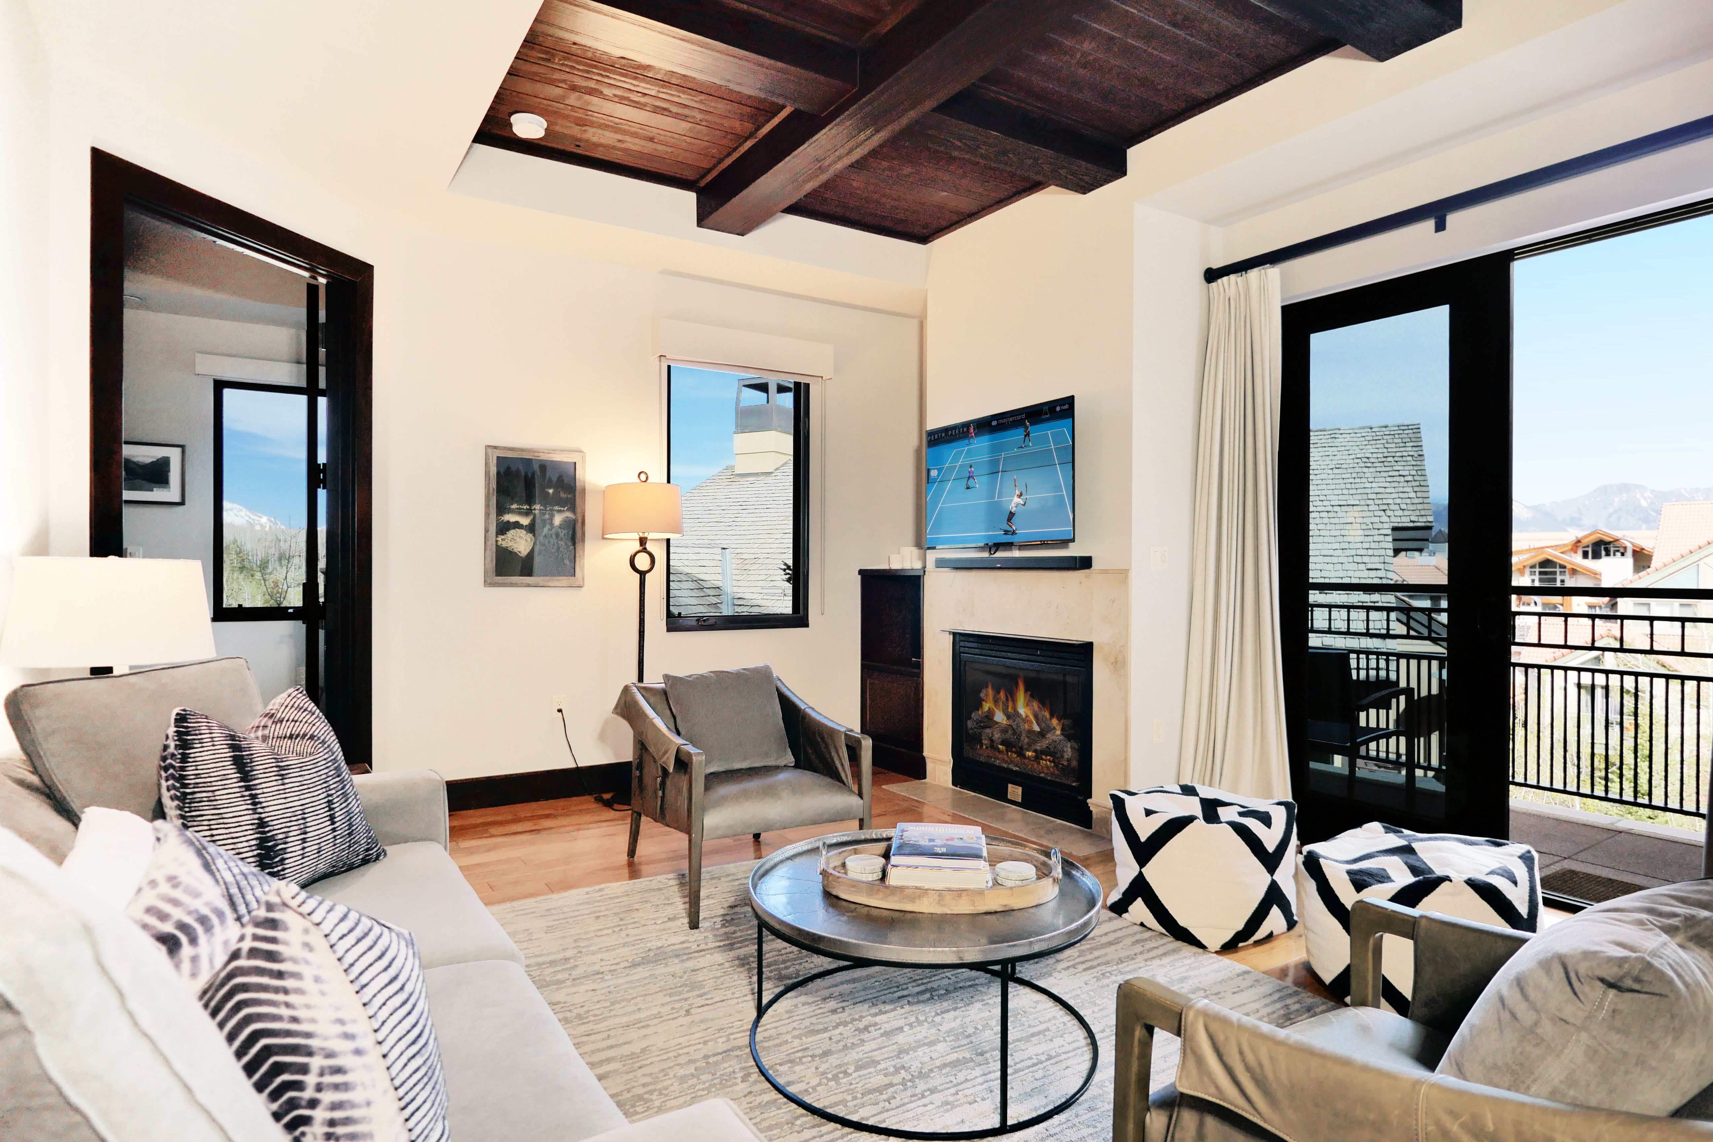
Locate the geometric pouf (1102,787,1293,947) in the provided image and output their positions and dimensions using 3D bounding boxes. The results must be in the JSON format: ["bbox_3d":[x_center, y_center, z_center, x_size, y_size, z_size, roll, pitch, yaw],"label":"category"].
[{"bbox_3d":[1.190,0.988,2.970,0.420,0.405,0.420,0,0,-32],"label":"geometric pouf"}]

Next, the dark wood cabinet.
[{"bbox_3d":[0.360,0.580,5.121,0.420,1.195,0.600,0,0,-37],"label":"dark wood cabinet"}]

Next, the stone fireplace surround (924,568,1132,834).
[{"bbox_3d":[0.820,0.592,4.366,0.120,1.189,1.419,0,0,-35],"label":"stone fireplace surround"}]

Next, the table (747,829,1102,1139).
[{"bbox_3d":[0.173,0.986,2.225,0.881,0.411,0.881,0,0,0],"label":"table"}]

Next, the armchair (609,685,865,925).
[{"bbox_3d":[-0.448,0.822,3.345,0.695,0.725,0.835,0,0,-26],"label":"armchair"}]

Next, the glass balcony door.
[{"bbox_3d":[2.201,-0.007,3.620,0.060,2.420,0.940,0,0,-36],"label":"glass balcony door"}]

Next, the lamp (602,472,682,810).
[{"bbox_3d":[-1.096,0.336,4.353,0.395,1.685,0.395,0,0,0],"label":"lamp"}]

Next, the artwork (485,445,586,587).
[{"bbox_3d":[-1.624,-0.269,4.348,0.480,0.700,0.030,0,0,-29],"label":"artwork"}]

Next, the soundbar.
[{"bbox_3d":[0.786,-0.042,4.468,0.105,0.060,0.985,0,0,-37],"label":"soundbar"}]

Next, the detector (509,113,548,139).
[{"bbox_3d":[-1.374,-1.863,3.596,0.150,0.042,0.150,0,0,-29],"label":"detector"}]

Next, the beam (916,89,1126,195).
[{"bbox_3d":[0.646,-1.826,3.590,1.110,0.171,0.230,0,0,-30],"label":"beam"}]

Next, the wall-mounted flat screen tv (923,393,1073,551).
[{"bbox_3d":[0.695,-0.454,4.321,0.060,0.655,1.070,0,0,-35],"label":"wall-mounted flat screen tv"}]

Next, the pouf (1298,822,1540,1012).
[{"bbox_3d":[1.571,0.990,2.410,0.408,0.413,0.408,0,0,-28],"label":"pouf"}]

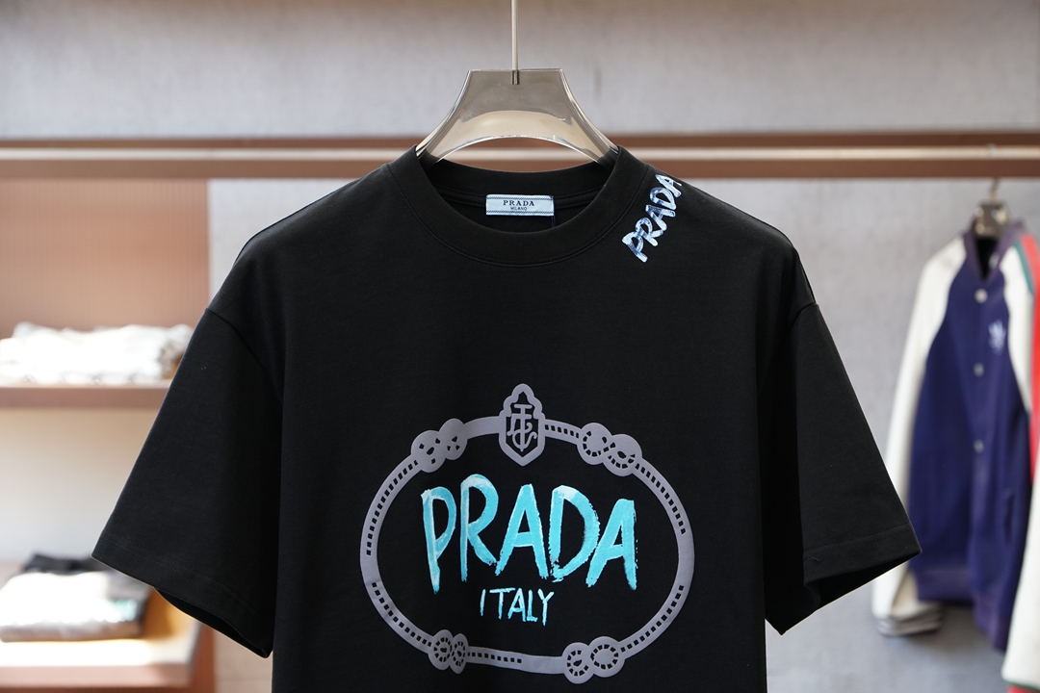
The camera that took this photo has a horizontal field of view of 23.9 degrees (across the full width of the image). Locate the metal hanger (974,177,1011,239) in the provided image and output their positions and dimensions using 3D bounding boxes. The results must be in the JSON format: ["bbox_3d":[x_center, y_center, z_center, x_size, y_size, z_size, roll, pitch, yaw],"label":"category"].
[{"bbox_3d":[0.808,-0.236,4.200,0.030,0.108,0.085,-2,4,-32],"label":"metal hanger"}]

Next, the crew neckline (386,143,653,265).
[{"bbox_3d":[-0.001,-0.128,2.220,0.235,0.108,0.100,0,3,0],"label":"crew neckline"}]

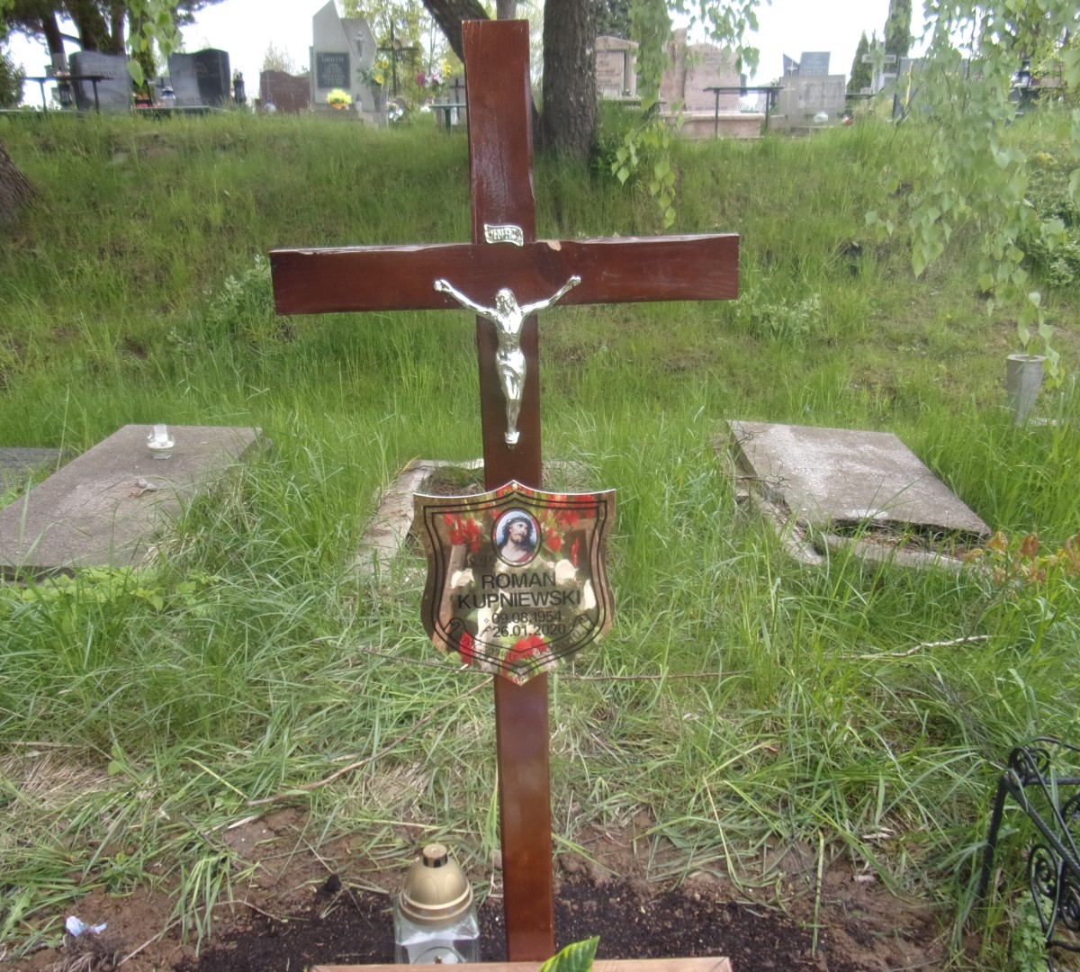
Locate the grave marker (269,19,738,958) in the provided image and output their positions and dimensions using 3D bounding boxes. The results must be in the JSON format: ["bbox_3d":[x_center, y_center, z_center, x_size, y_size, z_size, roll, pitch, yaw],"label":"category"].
[{"bbox_3d":[-0.033,0.120,1.385,0.641,1.503,0.080,-2,18,-2],"label":"grave marker"}]

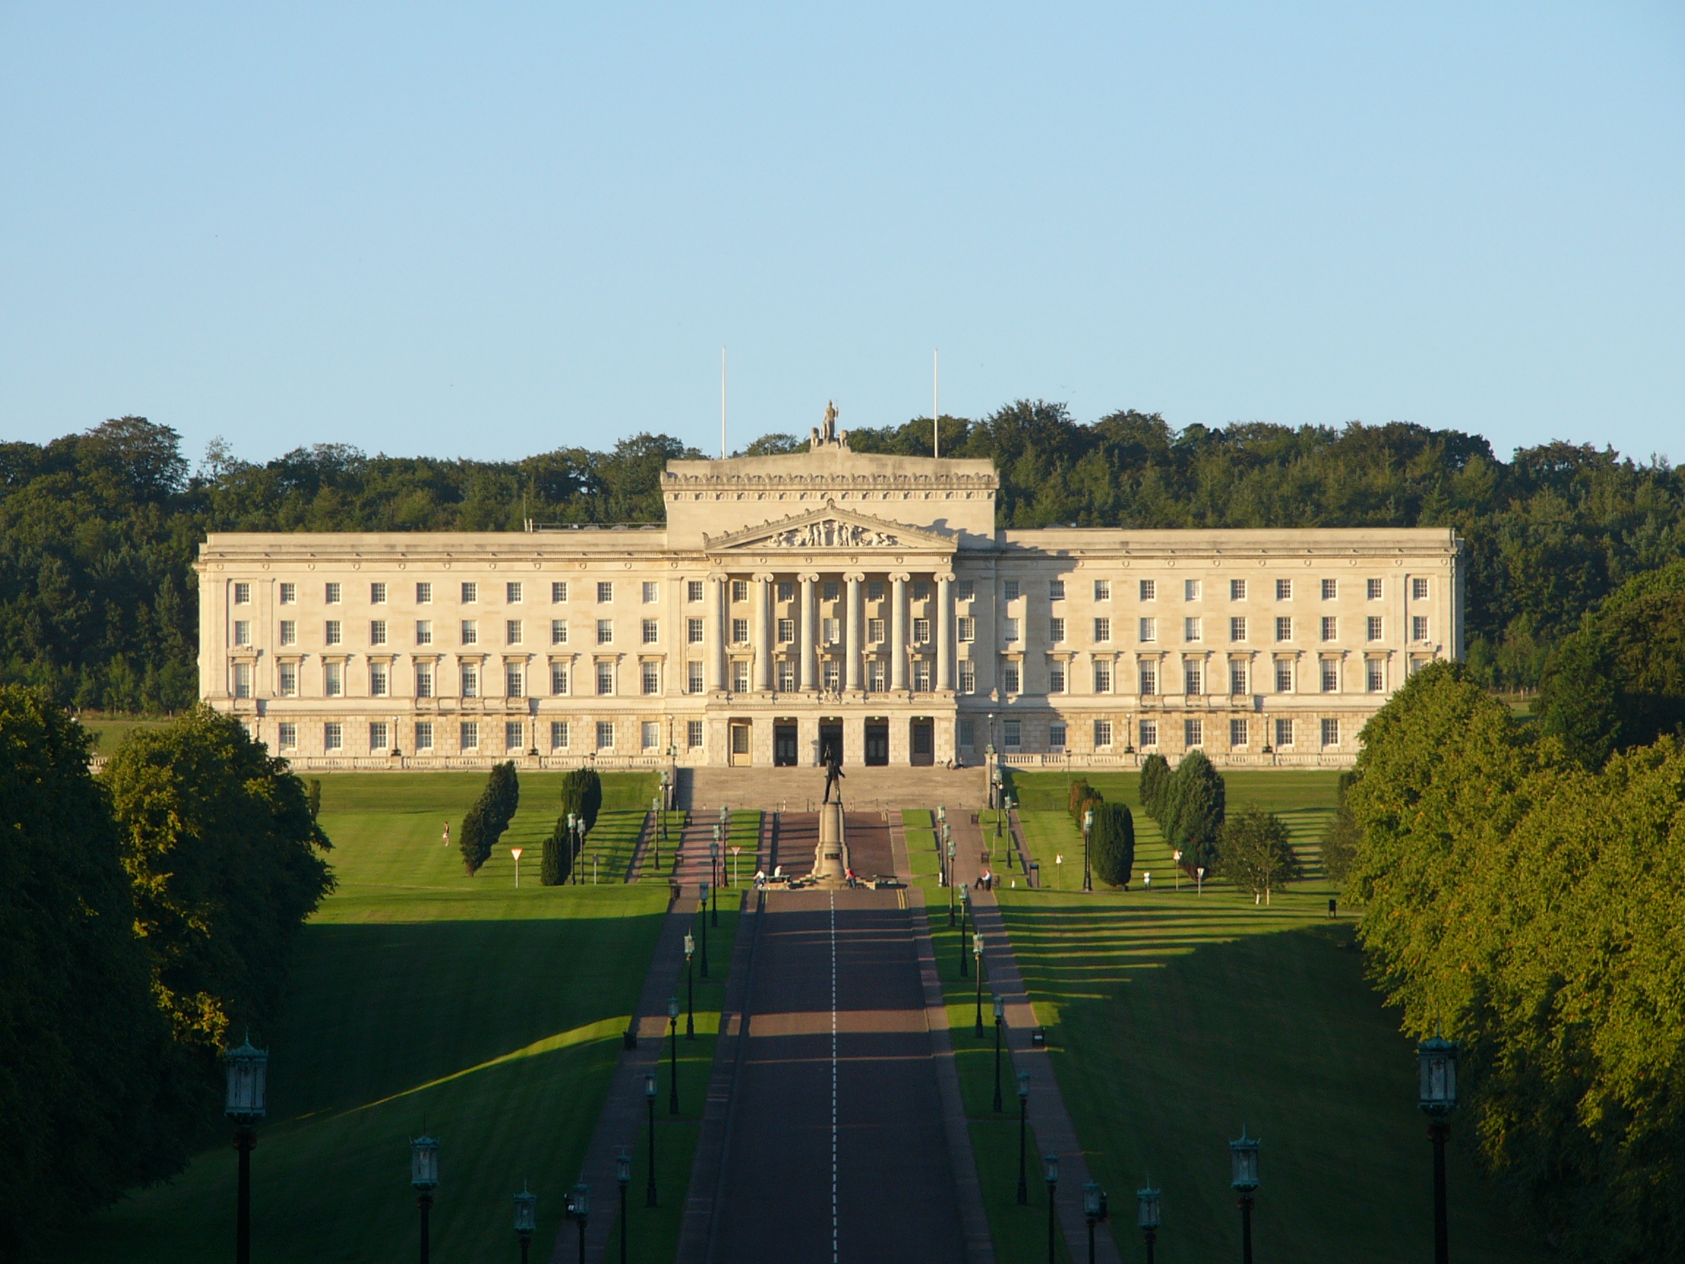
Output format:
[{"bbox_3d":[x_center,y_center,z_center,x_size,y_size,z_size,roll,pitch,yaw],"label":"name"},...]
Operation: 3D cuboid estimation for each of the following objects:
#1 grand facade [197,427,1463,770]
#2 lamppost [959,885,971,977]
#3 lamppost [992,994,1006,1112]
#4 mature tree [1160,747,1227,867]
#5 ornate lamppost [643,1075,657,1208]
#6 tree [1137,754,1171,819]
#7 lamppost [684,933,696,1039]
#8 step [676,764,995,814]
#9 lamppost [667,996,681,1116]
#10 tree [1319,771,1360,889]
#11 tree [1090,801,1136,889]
[{"bbox_3d":[-0.998,-3.508,933.000,111.500,30.300,50.000,0,-1,0],"label":"grand facade"},{"bbox_3d":[6.732,16.396,575.500,0.500,5.100,0.500,0,-1,0],"label":"lamppost"},{"bbox_3d":[7.095,19.130,476.000,0.520,5.400,0.520,0,-4,0],"label":"lamppost"},{"bbox_3d":[23.486,12.160,698.000,4.200,8.500,4.200,0,-1,0],"label":"mature tree"},{"bbox_3d":[-7.634,20.321,418.000,0.520,5.400,0.520,0,-4,0],"label":"ornate lamppost"},{"bbox_3d":[24.892,12.499,835.000,2.800,5.600,2.800,0,-4,0],"label":"tree"},{"bbox_3d":[-7.539,17.462,518.000,0.500,5.300,0.500,0,-1,0],"label":"lamppost"},{"bbox_3d":[-0.871,13.017,866.000,25.800,4.100,19.000,0,-1,0],"label":"step"},{"bbox_3d":[-7.652,19.231,476.000,0.520,5.400,0.520,0,-4,0],"label":"lamppost"},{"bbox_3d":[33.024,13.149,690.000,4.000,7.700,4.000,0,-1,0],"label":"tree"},{"bbox_3d":[17.681,13.895,684.000,3.100,5.700,3.100,0,-1,0],"label":"tree"}]

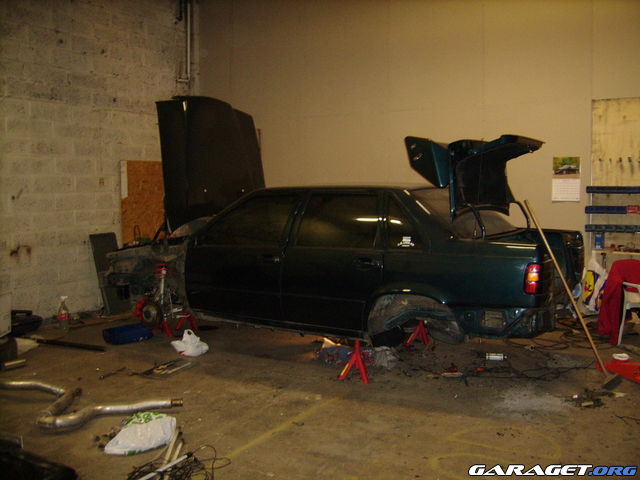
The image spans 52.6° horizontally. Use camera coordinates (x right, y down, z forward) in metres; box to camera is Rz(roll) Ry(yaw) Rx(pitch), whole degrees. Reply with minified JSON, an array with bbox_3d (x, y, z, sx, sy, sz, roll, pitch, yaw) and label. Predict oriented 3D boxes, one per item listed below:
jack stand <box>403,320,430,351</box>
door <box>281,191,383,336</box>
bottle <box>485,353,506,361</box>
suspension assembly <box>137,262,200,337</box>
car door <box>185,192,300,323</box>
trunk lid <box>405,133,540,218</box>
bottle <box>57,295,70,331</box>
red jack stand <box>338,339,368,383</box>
[{"bbox_3d":[0.926,0.870,6.110,0.210,0.295,0.205,2,5,31],"label":"jack stand"},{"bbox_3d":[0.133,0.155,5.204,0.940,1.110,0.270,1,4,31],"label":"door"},{"bbox_3d":[1.536,1.013,5.663,0.200,0.068,0.068,0,0,0],"label":"bottle"},{"bbox_3d":[-1.496,0.584,6.350,0.480,0.720,0.400,2,5,31],"label":"suspension assembly"},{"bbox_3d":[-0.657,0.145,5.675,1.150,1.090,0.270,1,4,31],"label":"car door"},{"bbox_3d":[1.310,-0.517,5.310,0.780,0.630,1.250,2,5,31],"label":"trunk lid"},{"bbox_3d":[-2.656,0.768,6.688,0.110,0.350,0.110,0,4,0],"label":"bottle"},{"bbox_3d":[0.270,0.936,5.059,0.210,0.325,0.205,2,5,31],"label":"red jack stand"}]

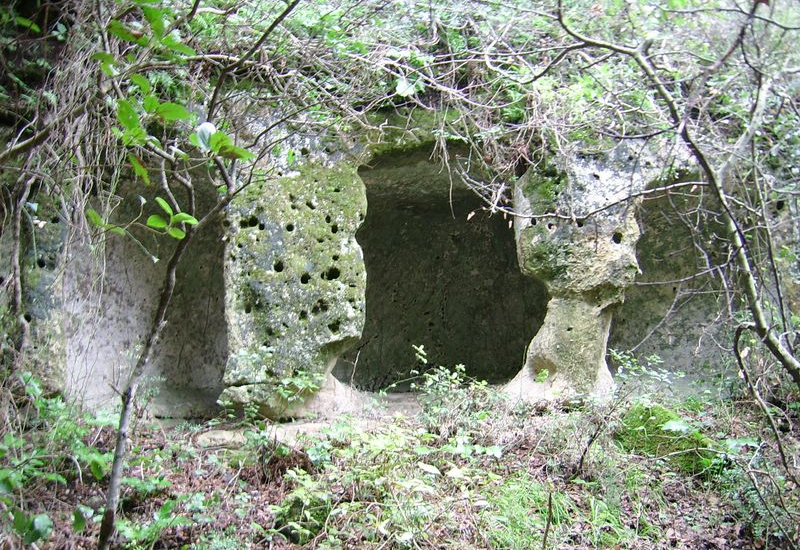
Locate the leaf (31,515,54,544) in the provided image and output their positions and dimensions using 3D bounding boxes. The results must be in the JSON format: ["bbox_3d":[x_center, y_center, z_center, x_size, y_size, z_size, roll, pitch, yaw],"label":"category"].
[{"bbox_3d":[-1.330,0.940,3.000,0.082,0.111,0.050,0,-2,0],"label":"leaf"}]

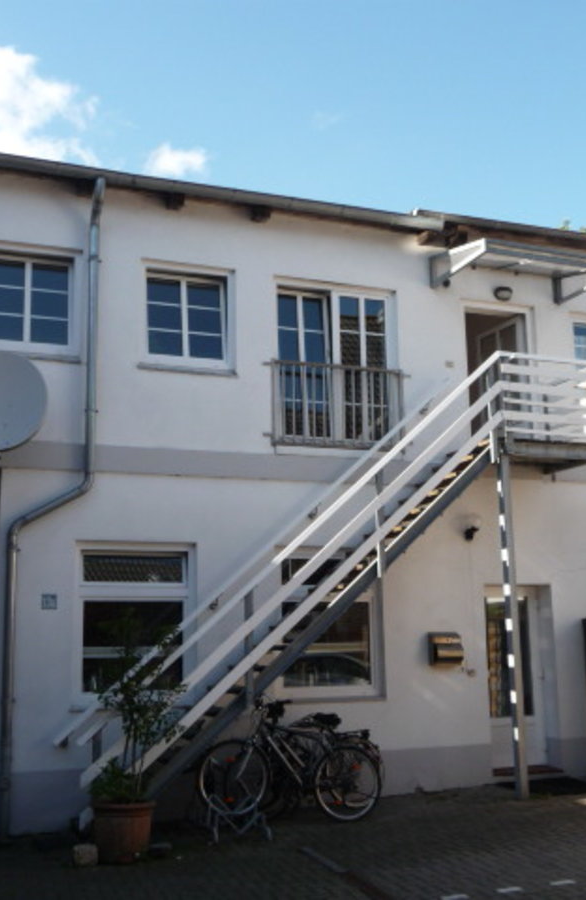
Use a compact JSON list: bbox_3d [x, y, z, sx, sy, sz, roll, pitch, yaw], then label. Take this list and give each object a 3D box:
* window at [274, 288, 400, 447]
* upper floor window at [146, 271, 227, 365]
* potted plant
[{"bbox_3d":[0.519,-0.947,11.376,1.500,1.950,0.150,3,-12,-20],"label":"window"},{"bbox_3d":[-1.174,-1.481,10.838,0.950,1.100,0.130,3,-12,-20],"label":"upper floor window"},{"bbox_3d":[-1.313,2.376,8.167,0.780,1.950,0.750,3,-12,-20],"label":"potted plant"}]

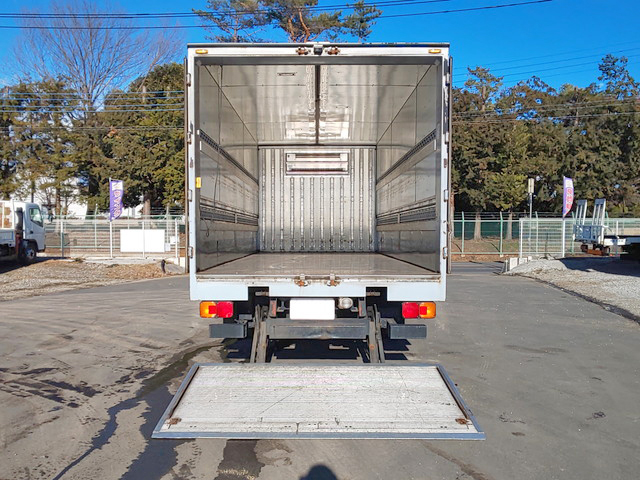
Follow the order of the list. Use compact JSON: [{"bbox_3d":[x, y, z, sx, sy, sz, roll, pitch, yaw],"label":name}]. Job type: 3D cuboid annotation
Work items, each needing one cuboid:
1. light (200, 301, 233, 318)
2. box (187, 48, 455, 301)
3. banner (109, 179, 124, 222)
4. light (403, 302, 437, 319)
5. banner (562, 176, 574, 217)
[{"bbox_3d":[-0.960,0.655,3.455,0.310,0.155,0.080,0,2,-1],"label":"light"},{"bbox_3d":[-0.040,-0.670,5.210,2.350,2.350,3.700,0,2,-1],"label":"box"},{"bbox_3d":[-9.000,-1.760,16.400,0.600,1.830,0.100,0,2,-12],"label":"banner"},{"bbox_3d":[0.930,0.660,3.455,0.310,0.155,0.080,0,2,-1],"label":"light"},{"bbox_3d":[11.100,-1.930,16.500,0.520,1.800,0.120,0,2,-12],"label":"banner"}]

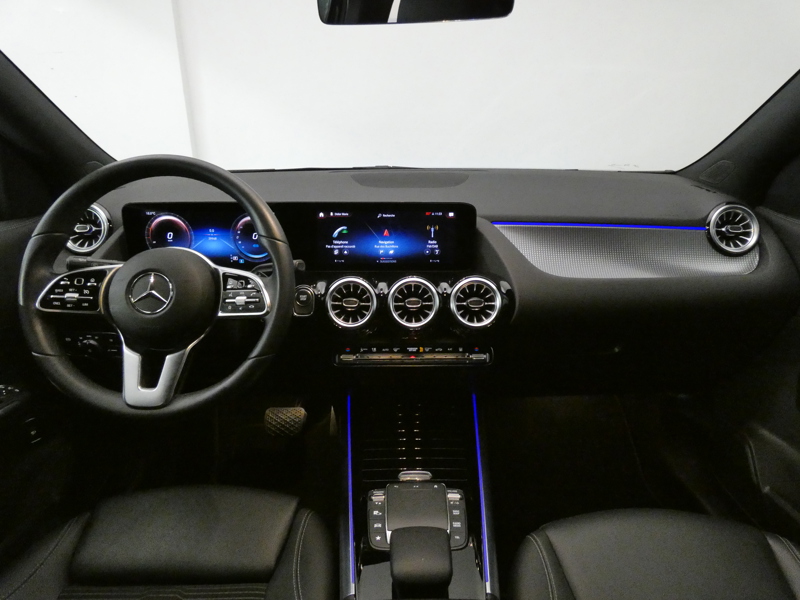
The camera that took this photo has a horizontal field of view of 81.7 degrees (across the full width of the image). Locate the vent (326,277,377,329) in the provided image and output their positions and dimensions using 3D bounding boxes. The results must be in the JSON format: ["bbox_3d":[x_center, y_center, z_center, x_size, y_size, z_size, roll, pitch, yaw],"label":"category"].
[{"bbox_3d":[-0.083,0.004,0.792,0.086,0.087,0.040,0,4,0],"label":"vent"}]

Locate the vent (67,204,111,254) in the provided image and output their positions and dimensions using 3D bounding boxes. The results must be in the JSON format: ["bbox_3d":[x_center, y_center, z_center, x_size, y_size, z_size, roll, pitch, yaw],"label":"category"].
[{"bbox_3d":[-0.555,-0.124,0.815,0.086,0.086,0.040,0,3,-6],"label":"vent"}]

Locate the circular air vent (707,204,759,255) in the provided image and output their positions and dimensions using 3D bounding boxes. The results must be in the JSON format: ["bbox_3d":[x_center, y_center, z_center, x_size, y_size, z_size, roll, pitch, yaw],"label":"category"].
[{"bbox_3d":[0.589,-0.124,0.815,0.086,0.086,0.040,0,3,6],"label":"circular air vent"}]

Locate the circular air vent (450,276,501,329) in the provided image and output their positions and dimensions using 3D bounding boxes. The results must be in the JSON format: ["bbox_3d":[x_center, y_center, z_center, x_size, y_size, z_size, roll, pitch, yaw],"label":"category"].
[{"bbox_3d":[0.129,0.004,0.792,0.086,0.087,0.040,0,4,0],"label":"circular air vent"}]

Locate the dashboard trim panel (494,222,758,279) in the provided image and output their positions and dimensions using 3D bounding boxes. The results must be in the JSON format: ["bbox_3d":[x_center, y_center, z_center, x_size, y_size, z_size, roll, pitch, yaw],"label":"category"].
[{"bbox_3d":[0.398,-0.089,0.830,0.435,0.100,0.080,0,0,7],"label":"dashboard trim panel"}]

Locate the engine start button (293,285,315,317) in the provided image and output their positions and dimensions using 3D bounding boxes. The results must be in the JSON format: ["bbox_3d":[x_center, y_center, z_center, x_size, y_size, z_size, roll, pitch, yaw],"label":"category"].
[{"bbox_3d":[-0.167,0.001,0.800,0.037,0.054,0.020,0,2,0],"label":"engine start button"}]

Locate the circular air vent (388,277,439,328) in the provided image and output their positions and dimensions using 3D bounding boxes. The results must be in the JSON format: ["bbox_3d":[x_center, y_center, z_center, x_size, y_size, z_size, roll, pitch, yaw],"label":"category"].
[{"bbox_3d":[0.023,0.004,0.792,0.086,0.087,0.040,0,4,0],"label":"circular air vent"}]

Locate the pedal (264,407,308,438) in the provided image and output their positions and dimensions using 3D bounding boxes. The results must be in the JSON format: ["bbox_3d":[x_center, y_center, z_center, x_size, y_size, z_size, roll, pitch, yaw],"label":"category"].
[{"bbox_3d":[-0.285,0.303,1.150,0.102,0.072,0.035,0,-18,0],"label":"pedal"}]

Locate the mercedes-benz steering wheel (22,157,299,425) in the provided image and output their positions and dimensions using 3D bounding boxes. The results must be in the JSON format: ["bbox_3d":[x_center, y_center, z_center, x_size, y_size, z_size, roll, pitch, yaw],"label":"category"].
[{"bbox_3d":[-0.338,-0.019,0.662,0.373,0.367,0.085,0,-5,0],"label":"mercedes-benz steering wheel"}]

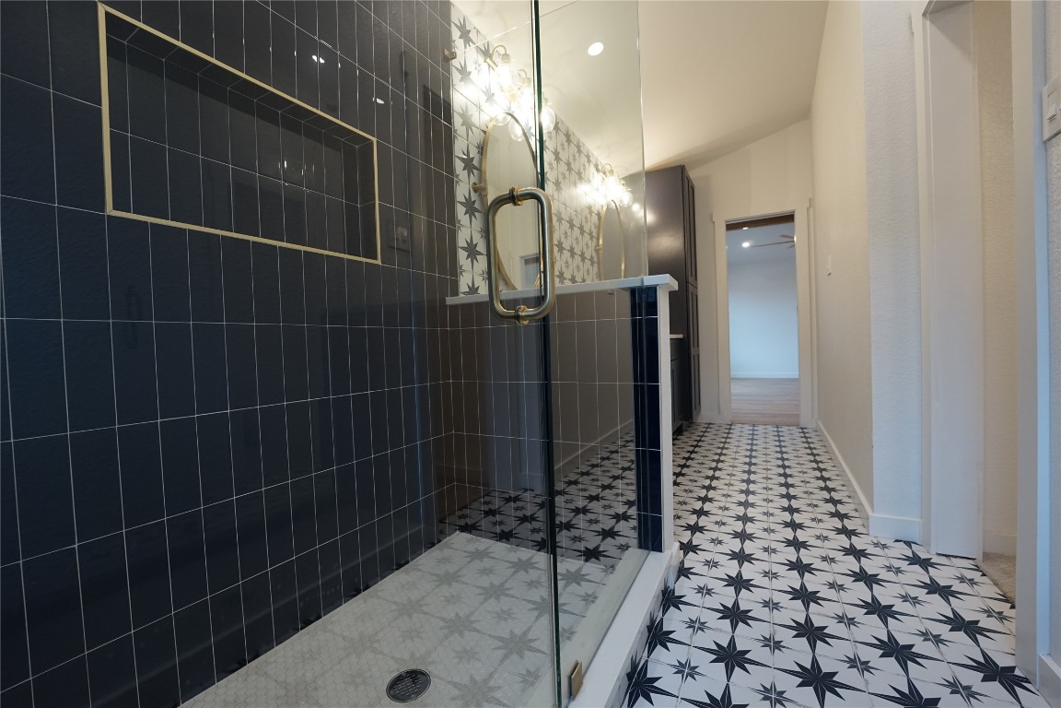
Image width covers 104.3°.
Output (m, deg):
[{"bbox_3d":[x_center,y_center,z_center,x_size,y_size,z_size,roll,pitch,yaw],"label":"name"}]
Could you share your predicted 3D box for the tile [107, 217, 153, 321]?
[{"bbox_3d":[-0.905,-0.191,0.932,0.010,0.228,0.073,-1,1,30],"label":"tile"}]

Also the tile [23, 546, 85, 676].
[{"bbox_3d":[-0.936,0.503,0.813,0.010,0.228,0.074,-1,1,29],"label":"tile"}]

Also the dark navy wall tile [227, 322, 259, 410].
[{"bbox_3d":[-0.779,0.034,1.113,0.010,0.228,0.074,-1,1,29],"label":"dark navy wall tile"}]

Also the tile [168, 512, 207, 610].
[{"bbox_3d":[-0.848,0.505,1.019,0.010,0.232,0.075,-2,1,30],"label":"tile"}]

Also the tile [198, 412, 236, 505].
[{"bbox_3d":[-0.806,0.267,1.055,0.010,0.228,0.074,-1,1,29],"label":"tile"}]

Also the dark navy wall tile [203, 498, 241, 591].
[{"bbox_3d":[-0.802,0.497,1.070,0.010,0.228,0.073,-1,1,30],"label":"dark navy wall tile"}]

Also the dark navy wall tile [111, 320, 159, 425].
[{"bbox_3d":[-0.899,0.041,0.935,0.010,0.228,0.073,-1,1,30],"label":"dark navy wall tile"}]

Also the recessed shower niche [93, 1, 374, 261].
[{"bbox_3d":[-0.779,-0.542,1.220,0.097,0.462,0.752,-1,1,29],"label":"recessed shower niche"}]

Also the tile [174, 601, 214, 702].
[{"bbox_3d":[-0.839,0.732,1.023,0.010,0.220,0.075,-2,1,30],"label":"tile"}]

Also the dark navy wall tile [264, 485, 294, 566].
[{"bbox_3d":[-0.728,0.491,1.193,0.010,0.228,0.073,-1,1,30],"label":"dark navy wall tile"}]

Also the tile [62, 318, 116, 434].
[{"bbox_3d":[-0.940,0.045,0.882,0.010,0.232,0.075,-2,1,30],"label":"tile"}]

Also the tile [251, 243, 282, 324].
[{"bbox_3d":[-0.750,-0.198,1.173,0.010,0.228,0.074,-1,1,29],"label":"tile"}]

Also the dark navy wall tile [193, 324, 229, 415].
[{"bbox_3d":[-0.824,0.036,1.058,0.010,0.228,0.073,-1,1,30],"label":"dark navy wall tile"}]

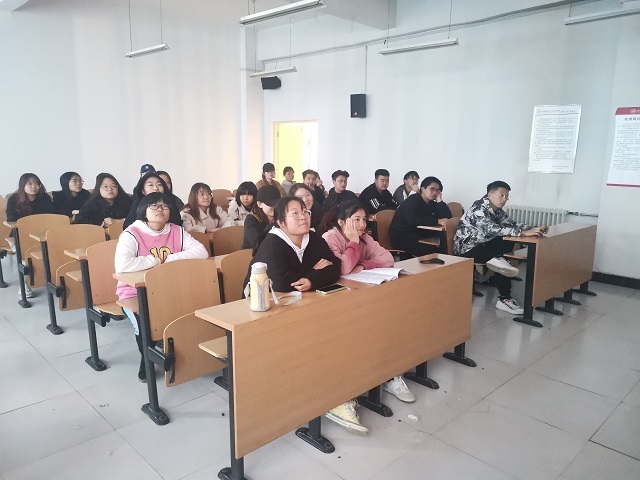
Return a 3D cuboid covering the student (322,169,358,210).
[{"bbox_3d":[0.372,-0.207,5.849,0.511,1.253,0.708,-7,13,-39],"label":"student"}]

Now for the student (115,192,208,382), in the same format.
[{"bbox_3d":[-1.012,0.301,3.032,0.531,1.189,0.639,-6,12,-34],"label":"student"}]

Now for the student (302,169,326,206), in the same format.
[{"bbox_3d":[-0.114,-0.298,6.398,0.511,1.239,0.708,-5,11,-29],"label":"student"}]

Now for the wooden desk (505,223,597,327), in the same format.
[{"bbox_3d":[2.402,0.284,4.909,1.600,0.765,0.430,-9,14,-44],"label":"wooden desk"}]

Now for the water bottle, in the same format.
[{"bbox_3d":[-0.265,0.201,2.137,0.084,0.206,0.080,-4,11,-24],"label":"water bottle"}]

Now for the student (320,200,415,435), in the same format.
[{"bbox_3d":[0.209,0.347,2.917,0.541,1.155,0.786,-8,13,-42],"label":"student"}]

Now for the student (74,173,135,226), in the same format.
[{"bbox_3d":[-1.996,0.001,4.549,0.531,1.248,0.688,-7,13,-39],"label":"student"}]

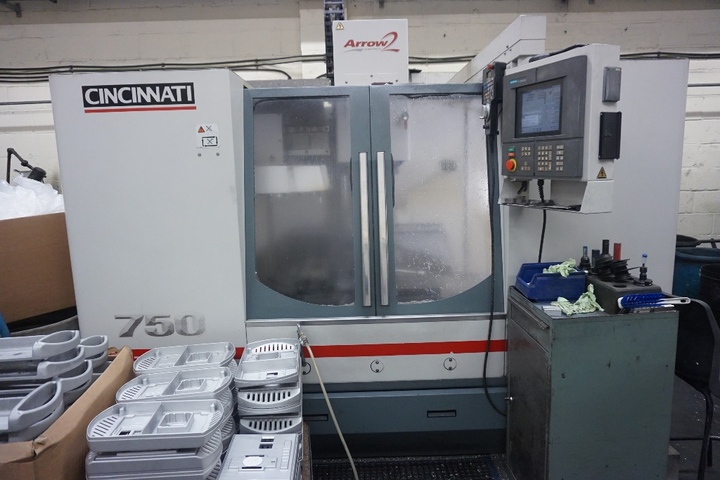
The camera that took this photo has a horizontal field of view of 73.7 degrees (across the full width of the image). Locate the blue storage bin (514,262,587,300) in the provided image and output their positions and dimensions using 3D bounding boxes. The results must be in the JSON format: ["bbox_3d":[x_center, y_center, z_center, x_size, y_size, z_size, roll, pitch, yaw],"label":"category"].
[{"bbox_3d":[0.873,0.193,2.209,0.245,0.130,0.215,-1,8,4],"label":"blue storage bin"}]

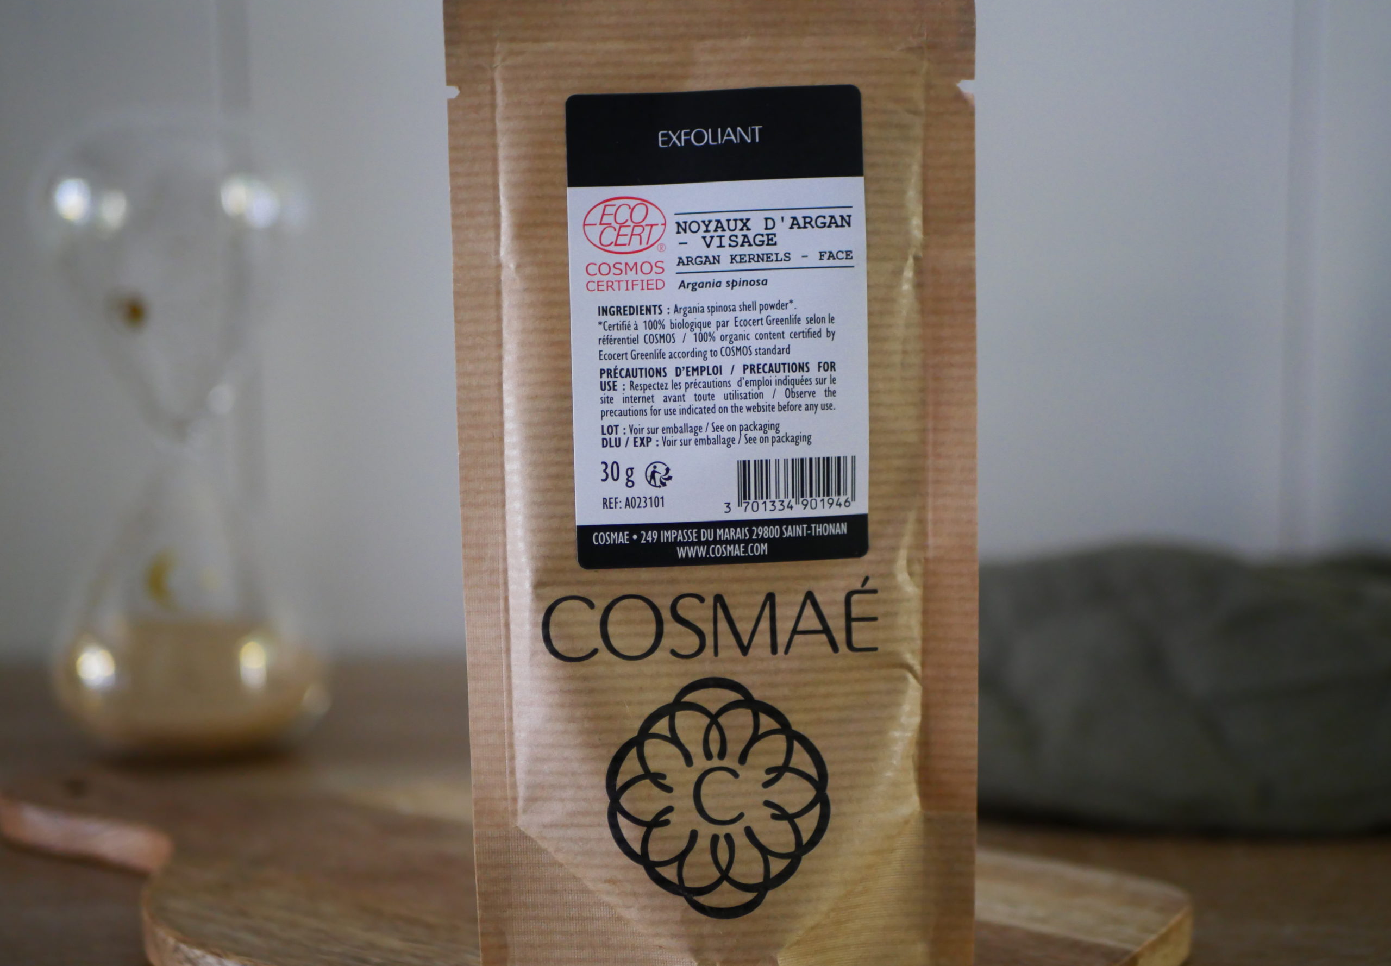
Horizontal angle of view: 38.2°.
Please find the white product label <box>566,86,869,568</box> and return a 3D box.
[{"bbox_3d":[0.005,-0.032,0.416,0.061,0.098,0.003,-2,7,-4],"label":"white product label"}]

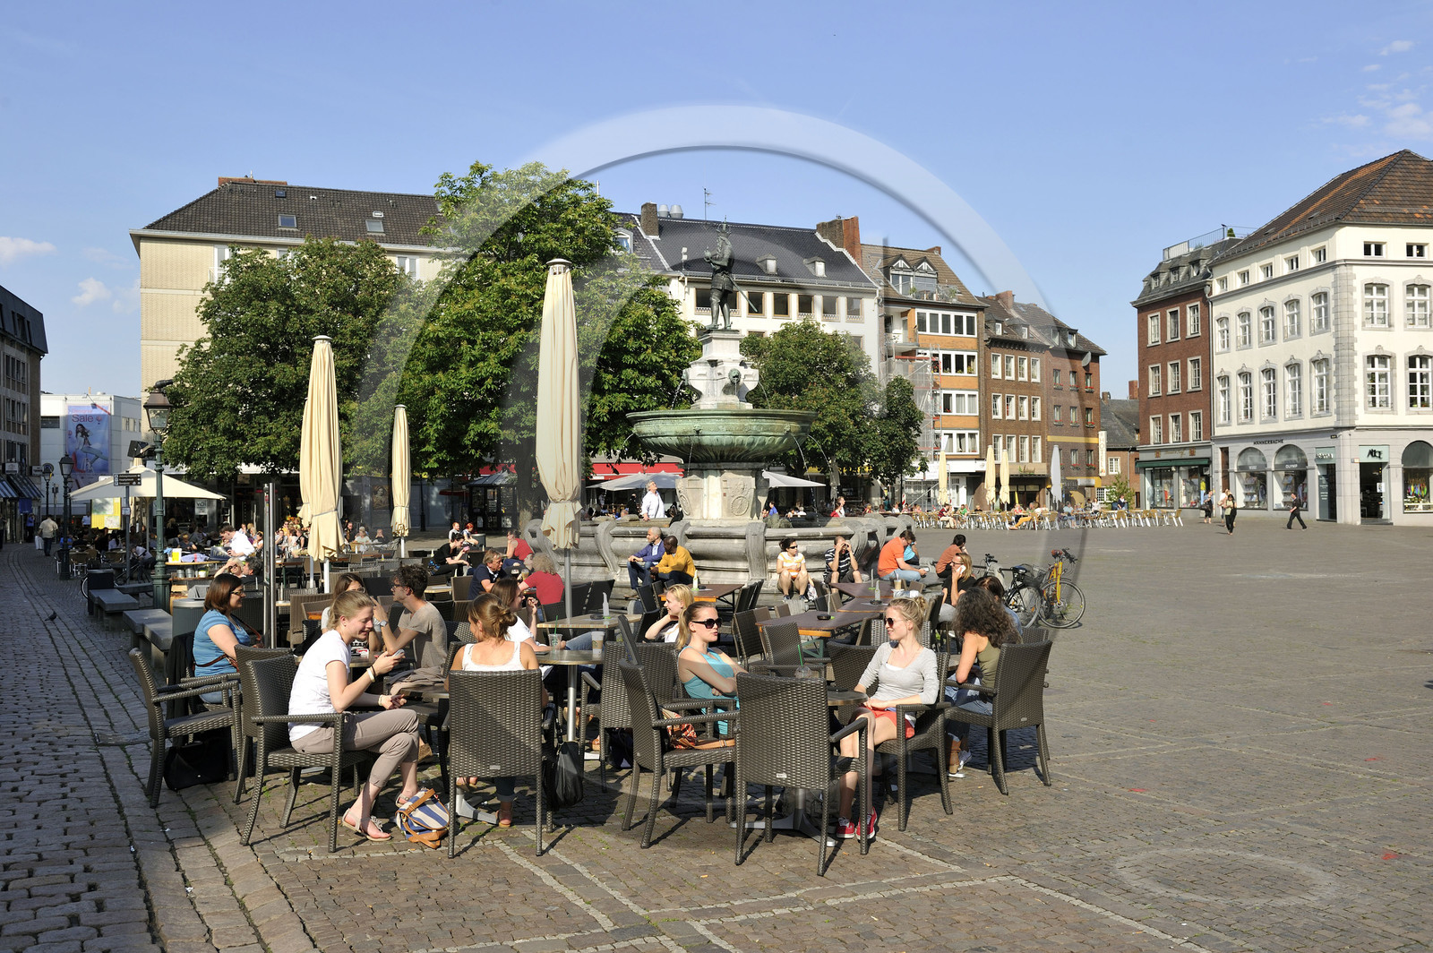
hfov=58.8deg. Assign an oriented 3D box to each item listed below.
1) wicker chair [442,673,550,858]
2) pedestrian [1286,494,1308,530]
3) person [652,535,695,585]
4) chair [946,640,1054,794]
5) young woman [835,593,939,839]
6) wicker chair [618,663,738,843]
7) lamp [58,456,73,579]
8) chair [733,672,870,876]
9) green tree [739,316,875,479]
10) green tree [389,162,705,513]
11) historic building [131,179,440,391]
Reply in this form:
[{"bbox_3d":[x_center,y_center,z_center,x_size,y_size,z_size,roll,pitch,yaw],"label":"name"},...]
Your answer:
[{"bbox_3d":[-1.103,1.413,6.484,0.550,0.905,0.560,-1,-1,-3],"label":"wicker chair"},{"bbox_3d":[26.228,1.618,57.500,0.800,1.700,0.520,-1,-1,13],"label":"pedestrian"},{"bbox_3d":[-0.664,1.430,19.600,0.780,1.020,0.550,0,-1,-41],"label":"person"},{"bbox_3d":[1.741,1.474,7.989,0.550,0.910,0.565,1,-2,-39],"label":"chair"},{"bbox_3d":[0.903,1.257,6.870,0.470,1.240,0.740,-1,-1,41],"label":"young woman"},{"bbox_3d":[-0.183,1.439,6.738,0.565,0.910,0.550,0,-2,-17],"label":"wicker chair"},{"bbox_3d":[-17.026,1.069,33.300,0.400,3.270,0.400,0,-1,-30],"label":"lamp"},{"bbox_3d":[0.408,1.426,6.281,0.550,0.910,0.565,-1,-2,25],"label":"chair"},{"bbox_3d":[3.974,-2.249,58.031,6.600,9.800,6.600,-1,-1,0],"label":"green tree"},{"bbox_3d":[-7.300,-5.300,55.000,13.200,16.200,12.500,-1,-1,0],"label":"green tree"},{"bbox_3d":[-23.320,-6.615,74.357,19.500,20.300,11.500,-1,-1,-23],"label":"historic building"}]

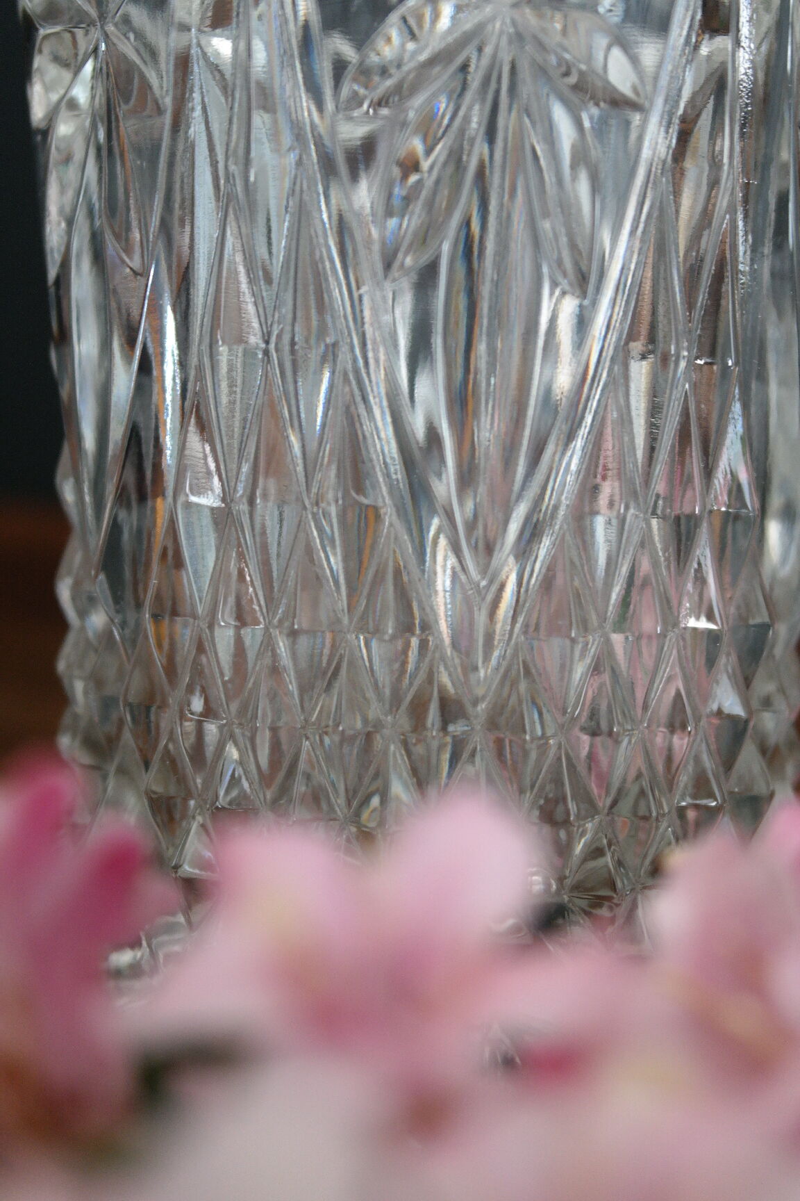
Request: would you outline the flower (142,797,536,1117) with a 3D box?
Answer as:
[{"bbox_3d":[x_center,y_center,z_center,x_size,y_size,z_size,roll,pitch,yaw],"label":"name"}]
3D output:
[{"bbox_3d":[-0.007,0.039,0.215,0.044,0.036,0.030,2,-12,0],"label":"flower"}]

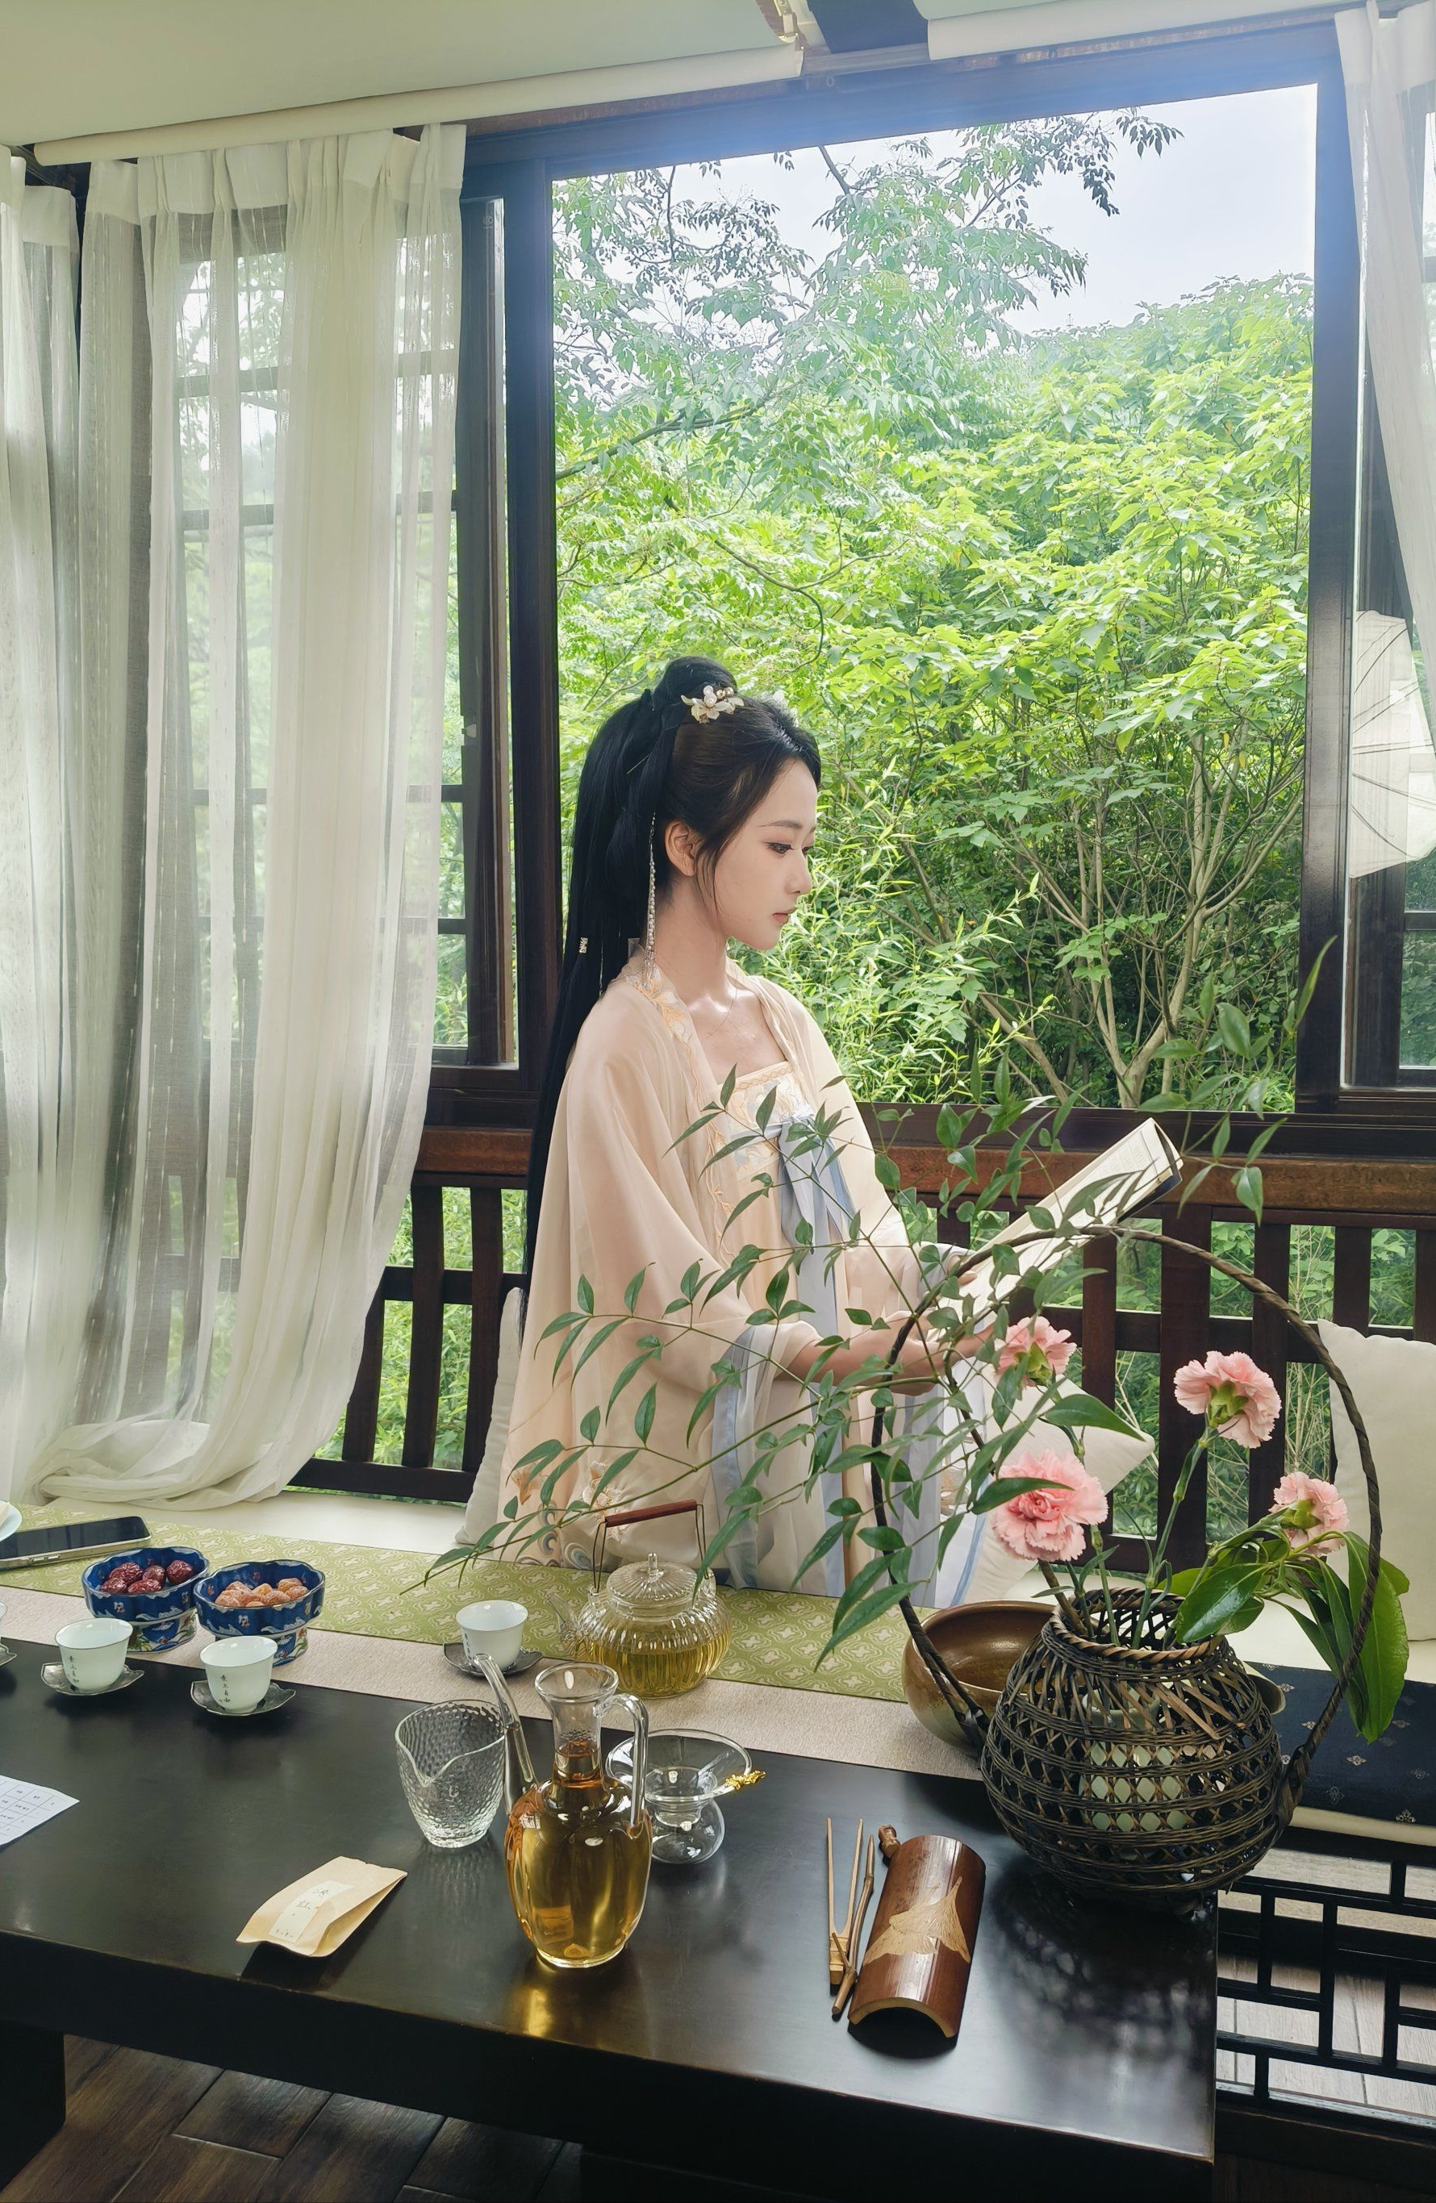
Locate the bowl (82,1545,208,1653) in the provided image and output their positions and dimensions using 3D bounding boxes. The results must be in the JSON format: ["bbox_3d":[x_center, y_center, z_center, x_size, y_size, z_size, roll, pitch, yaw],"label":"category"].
[{"bbox_3d":[-0.501,0.441,1.455,0.107,0.062,0.107,0,4,0],"label":"bowl"}]

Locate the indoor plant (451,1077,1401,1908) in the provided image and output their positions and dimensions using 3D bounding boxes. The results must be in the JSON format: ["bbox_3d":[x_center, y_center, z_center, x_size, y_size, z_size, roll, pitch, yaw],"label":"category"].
[{"bbox_3d":[0.140,0.242,1.100,0.600,0.520,0.370,1,4,17],"label":"indoor plant"}]

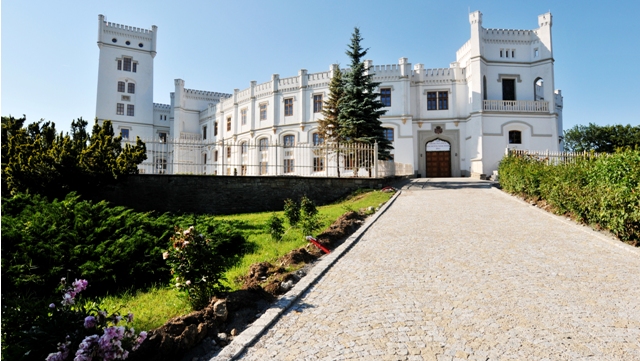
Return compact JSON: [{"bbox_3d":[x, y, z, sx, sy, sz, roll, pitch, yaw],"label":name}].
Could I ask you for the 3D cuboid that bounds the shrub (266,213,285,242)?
[{"bbox_3d":[-1.110,1.147,9.300,0.450,0.700,0.450,0,-4,0],"label":"shrub"}]

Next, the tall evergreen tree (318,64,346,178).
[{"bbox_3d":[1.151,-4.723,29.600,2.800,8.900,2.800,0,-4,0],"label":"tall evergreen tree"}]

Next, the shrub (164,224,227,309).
[{"bbox_3d":[-1.358,0.957,4.100,0.720,0.900,0.700,0,-4,0],"label":"shrub"}]

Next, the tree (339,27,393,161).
[{"bbox_3d":[3.485,-6.460,29.200,4.200,11.300,4.200,0,-4,0],"label":"tree"}]

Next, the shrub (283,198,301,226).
[{"bbox_3d":[-0.879,0.987,11.500,0.560,0.870,0.550,0,-4,0],"label":"shrub"}]

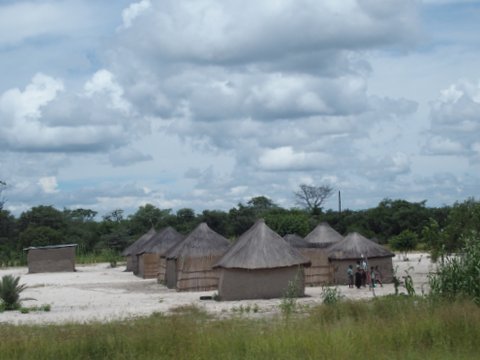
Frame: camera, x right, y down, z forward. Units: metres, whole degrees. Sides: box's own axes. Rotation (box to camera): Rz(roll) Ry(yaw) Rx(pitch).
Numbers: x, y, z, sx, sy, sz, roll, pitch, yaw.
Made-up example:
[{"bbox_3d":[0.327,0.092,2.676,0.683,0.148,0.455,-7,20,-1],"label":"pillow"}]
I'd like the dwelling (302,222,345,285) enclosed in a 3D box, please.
[{"bbox_3d":[5.376,4.659,67.601,3.700,3.900,3.700,-2,-3,4],"label":"dwelling"}]

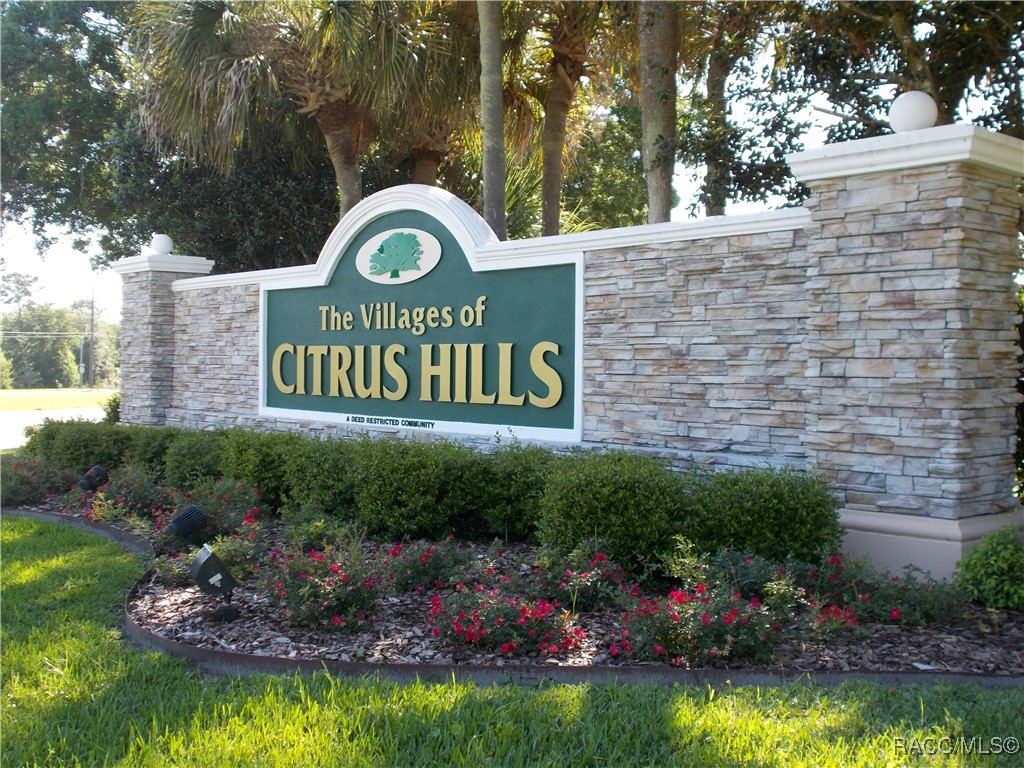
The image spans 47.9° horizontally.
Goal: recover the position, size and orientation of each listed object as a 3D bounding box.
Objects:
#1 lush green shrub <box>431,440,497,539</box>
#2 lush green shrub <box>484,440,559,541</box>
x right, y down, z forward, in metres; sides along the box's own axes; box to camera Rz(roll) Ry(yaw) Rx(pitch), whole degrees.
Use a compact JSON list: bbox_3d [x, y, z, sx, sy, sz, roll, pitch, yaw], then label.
[{"bbox_3d":[-0.389,0.875,9.613,0.750,0.775,0.720,-1,1,-40],"label":"lush green shrub"},{"bbox_3d":[0.121,0.884,9.153,0.780,0.778,0.780,-1,1,-40],"label":"lush green shrub"}]

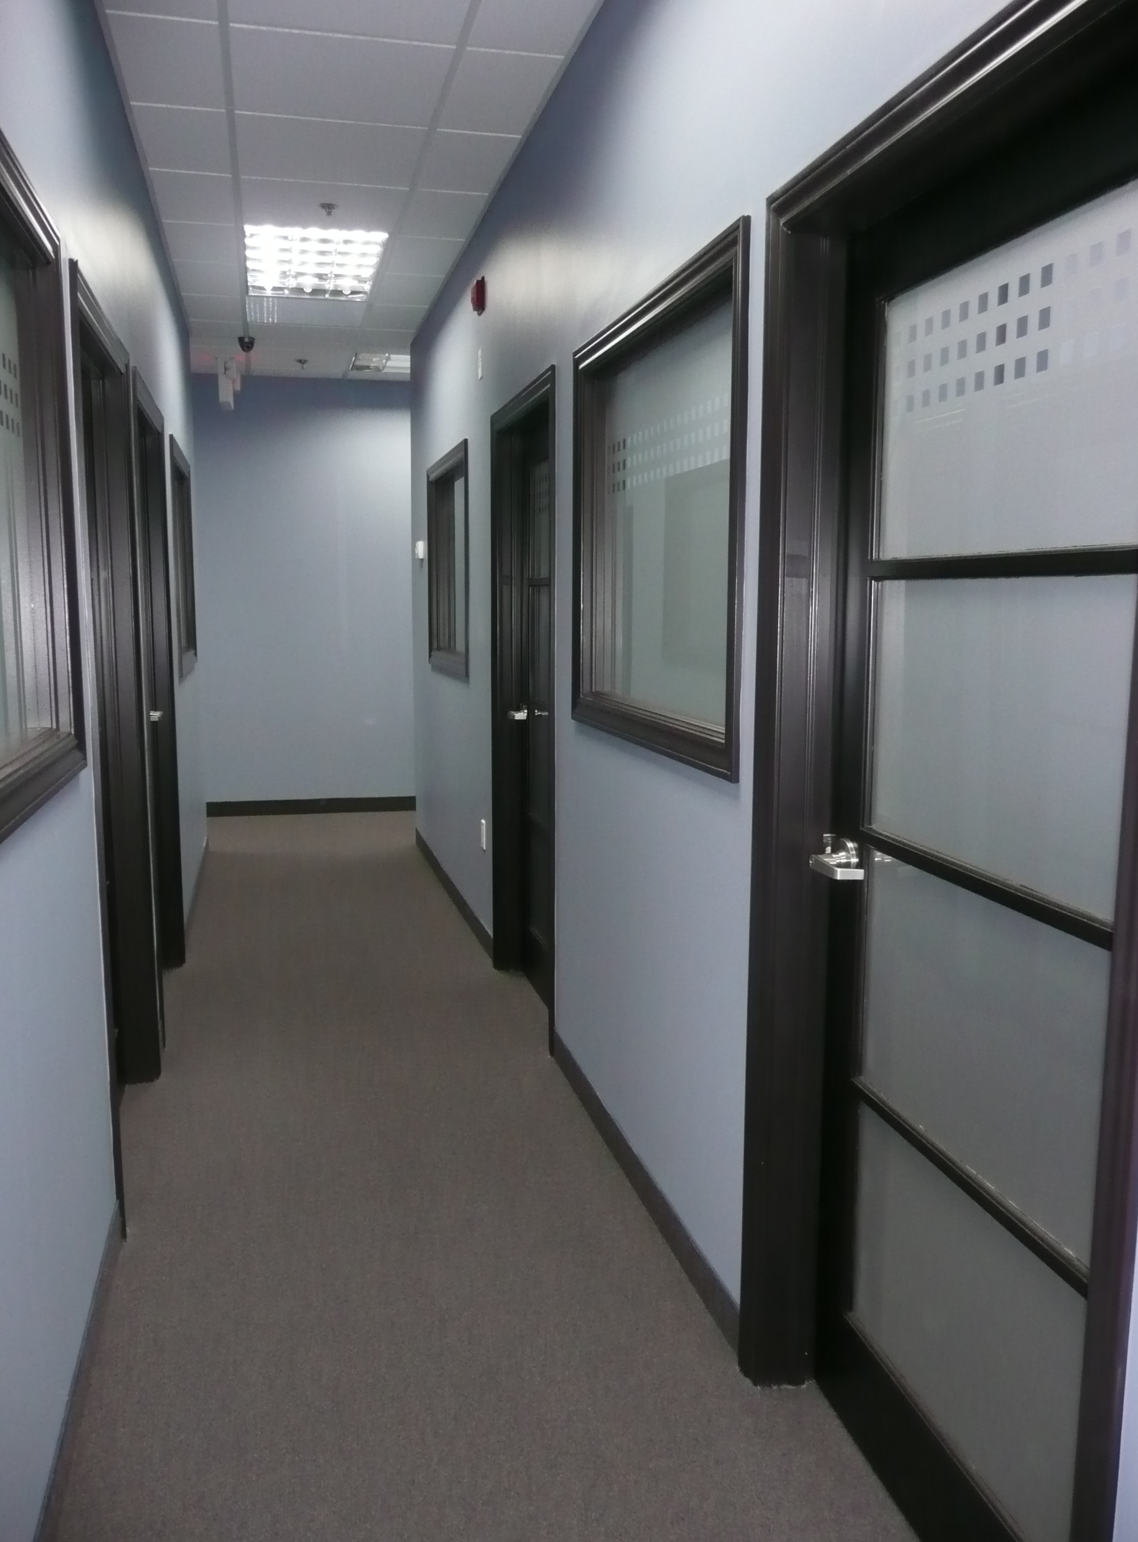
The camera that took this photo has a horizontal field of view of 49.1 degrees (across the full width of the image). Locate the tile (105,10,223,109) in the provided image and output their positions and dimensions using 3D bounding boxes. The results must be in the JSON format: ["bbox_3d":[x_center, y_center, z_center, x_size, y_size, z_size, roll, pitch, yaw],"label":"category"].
[{"bbox_3d":[-1.106,-1.968,3.467,0.284,0.020,0.592,-2,8,-13],"label":"tile"}]

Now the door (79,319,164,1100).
[{"bbox_3d":[-1.241,0.009,3.216,0.055,2.040,0.820,-2,8,-13],"label":"door"}]

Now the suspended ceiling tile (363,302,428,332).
[{"bbox_3d":[-0.907,-2.382,6.536,0.290,0.020,0.591,-2,8,-13],"label":"suspended ceiling tile"}]

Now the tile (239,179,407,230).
[{"bbox_3d":[-0.931,-2.126,4.695,0.596,0.020,0.591,-2,8,-13],"label":"tile"}]

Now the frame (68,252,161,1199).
[{"bbox_3d":[-1.221,-0.050,3.213,0.150,2.157,1.005,-2,8,-13],"label":"frame"}]

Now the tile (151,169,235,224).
[{"bbox_3d":[-1.379,-2.112,4.588,0.294,0.020,0.591,-2,8,-13],"label":"tile"}]

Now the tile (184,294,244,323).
[{"bbox_3d":[-1.804,-2.371,6.375,0.284,0.020,0.592,-2,8,-13],"label":"tile"}]

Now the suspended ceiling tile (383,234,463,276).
[{"bbox_3d":[-0.630,-2.238,5.423,0.275,0.020,0.592,-2,8,-13],"label":"suspended ceiling tile"}]

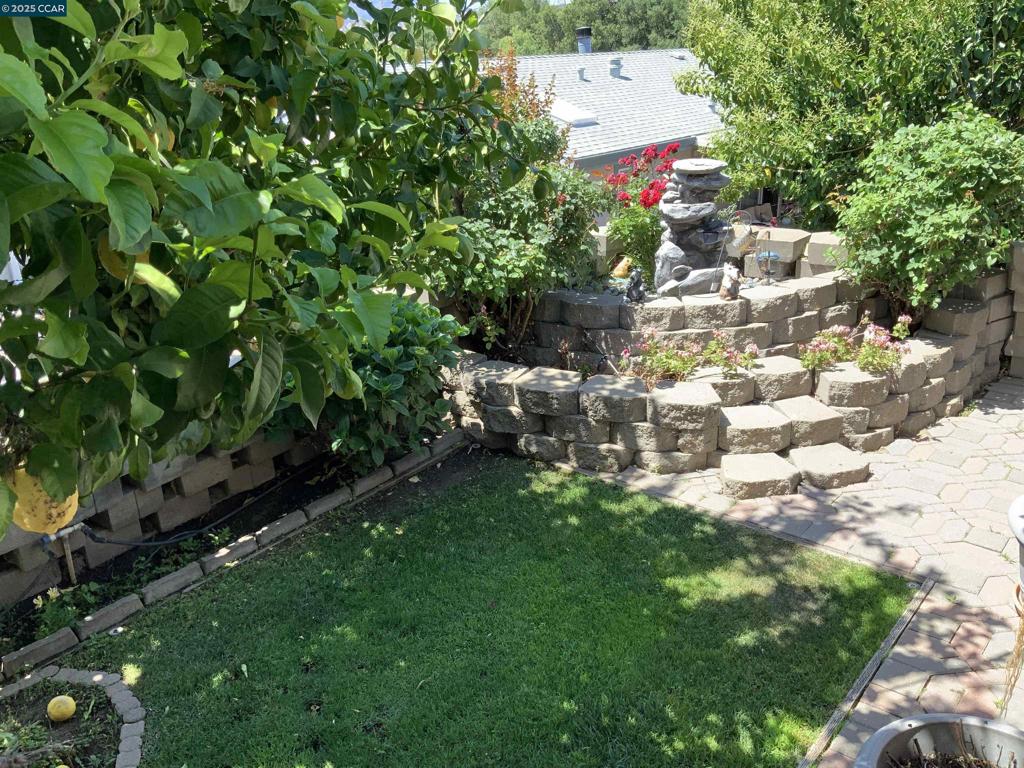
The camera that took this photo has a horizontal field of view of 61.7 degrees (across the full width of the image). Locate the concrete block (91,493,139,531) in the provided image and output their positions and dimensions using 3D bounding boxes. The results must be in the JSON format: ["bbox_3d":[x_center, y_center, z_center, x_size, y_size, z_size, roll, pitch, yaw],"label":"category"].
[{"bbox_3d":[-2.121,0.671,4.557,0.200,0.140,0.165,12,25,31],"label":"concrete block"}]

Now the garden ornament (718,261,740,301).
[{"bbox_3d":[1.391,-0.670,5.479,0.120,0.232,0.130,-19,26,-37],"label":"garden ornament"}]

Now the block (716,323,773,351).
[{"bbox_3d":[1.491,-0.350,5.749,0.406,0.150,0.290,-7,22,-13],"label":"block"}]

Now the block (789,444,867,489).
[{"bbox_3d":[1.796,0.488,4.923,0.400,0.142,0.305,-9,23,-14],"label":"block"}]

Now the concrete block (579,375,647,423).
[{"bbox_3d":[0.639,0.078,5.268,0.410,0.154,0.305,5,24,18],"label":"concrete block"}]

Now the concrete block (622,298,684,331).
[{"bbox_3d":[0.957,-0.492,5.840,0.416,0.157,0.307,0,22,5],"label":"concrete block"}]

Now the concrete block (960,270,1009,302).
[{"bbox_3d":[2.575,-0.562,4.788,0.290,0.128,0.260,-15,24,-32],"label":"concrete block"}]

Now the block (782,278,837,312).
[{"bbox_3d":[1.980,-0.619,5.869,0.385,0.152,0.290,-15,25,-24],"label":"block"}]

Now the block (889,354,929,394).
[{"bbox_3d":[2.421,-0.052,5.468,0.406,0.150,0.290,-14,24,-27],"label":"block"}]

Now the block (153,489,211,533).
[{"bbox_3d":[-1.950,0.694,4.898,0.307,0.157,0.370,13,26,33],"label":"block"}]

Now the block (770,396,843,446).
[{"bbox_3d":[1.785,0.234,5.209,0.370,0.150,0.300,-6,22,-9],"label":"block"}]

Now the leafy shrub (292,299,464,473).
[{"bbox_3d":[-0.630,0.005,3.789,0.500,0.630,0.580,14,26,36],"label":"leafy shrub"}]

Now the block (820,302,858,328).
[{"bbox_3d":[2.160,-0.478,5.883,0.400,0.153,0.315,-15,24,-30],"label":"block"}]

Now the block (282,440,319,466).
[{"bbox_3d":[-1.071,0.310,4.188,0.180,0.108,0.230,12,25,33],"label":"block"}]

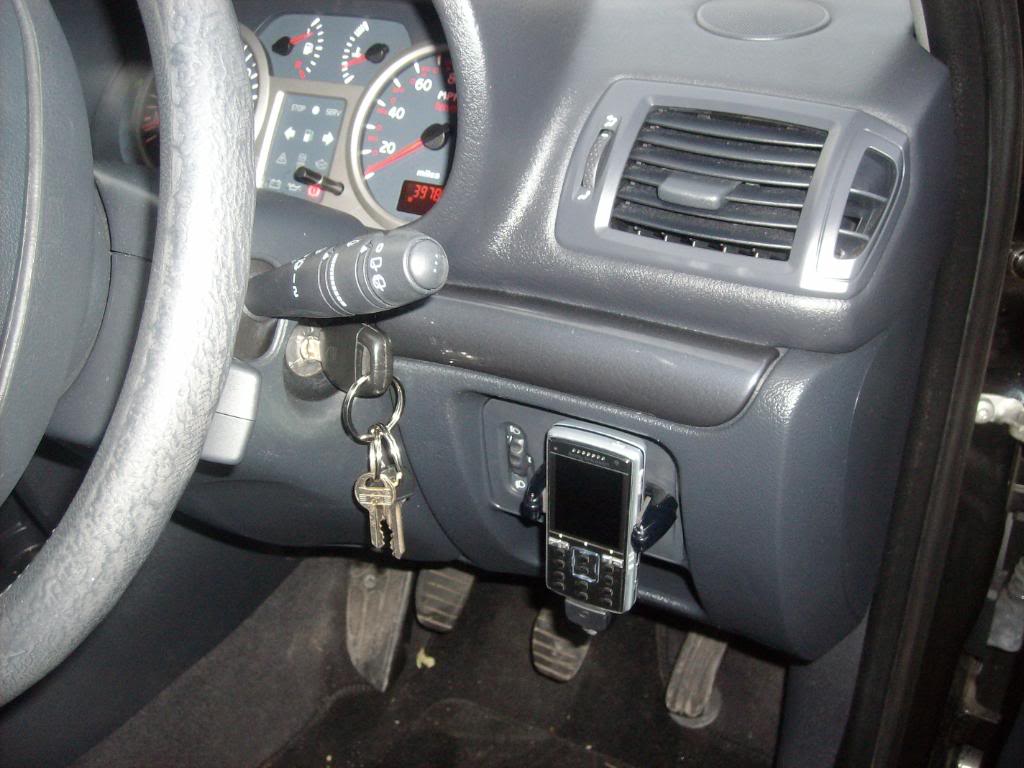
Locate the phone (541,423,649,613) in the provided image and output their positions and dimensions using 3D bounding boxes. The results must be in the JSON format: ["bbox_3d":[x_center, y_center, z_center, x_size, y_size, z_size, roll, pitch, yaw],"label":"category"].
[{"bbox_3d":[0.044,0.071,0.558,0.048,0.102,0.017,15,31,26],"label":"phone"}]

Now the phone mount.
[{"bbox_3d":[0.051,0.091,0.592,0.075,0.090,0.056,15,31,26],"label":"phone mount"}]

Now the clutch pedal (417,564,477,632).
[{"bbox_3d":[-0.064,0.204,1.006,0.054,0.068,0.026,12,1,16],"label":"clutch pedal"}]

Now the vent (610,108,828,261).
[{"bbox_3d":[0.114,-0.107,0.573,0.100,0.075,0.030,13,-11,16],"label":"vent"}]

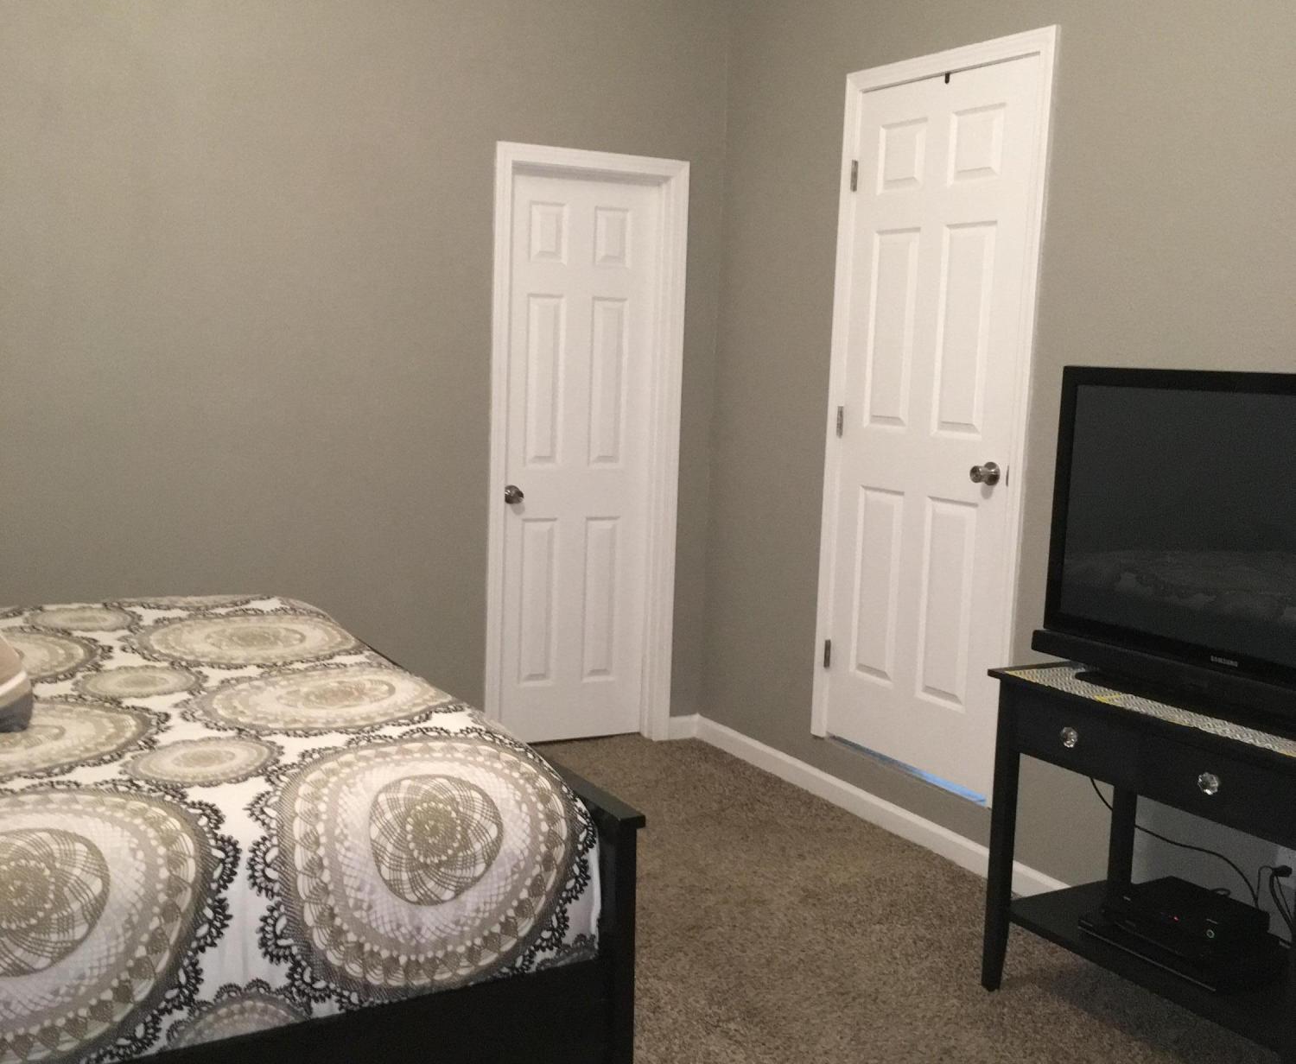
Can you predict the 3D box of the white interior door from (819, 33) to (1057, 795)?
[{"bbox_3d":[0.811,-0.295,4.244,0.050,2.030,0.766,-2,9,-28],"label":"white interior door"}]

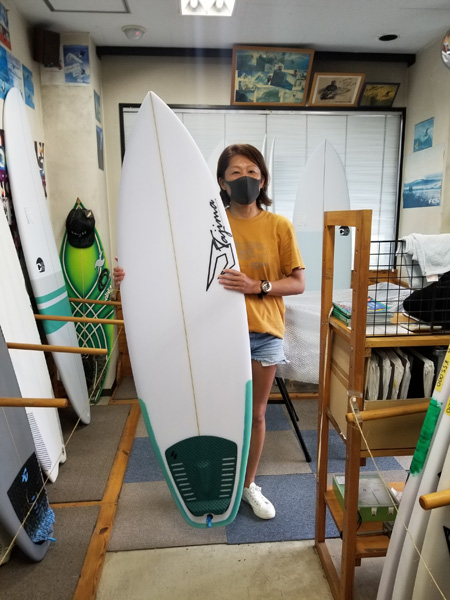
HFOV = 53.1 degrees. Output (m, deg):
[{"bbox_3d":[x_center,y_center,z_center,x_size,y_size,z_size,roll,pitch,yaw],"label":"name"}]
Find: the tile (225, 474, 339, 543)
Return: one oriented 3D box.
[{"bbox_3d":[0.243,0.986,2.167,0.500,0.008,0.500,-2,10,-4],"label":"tile"}]

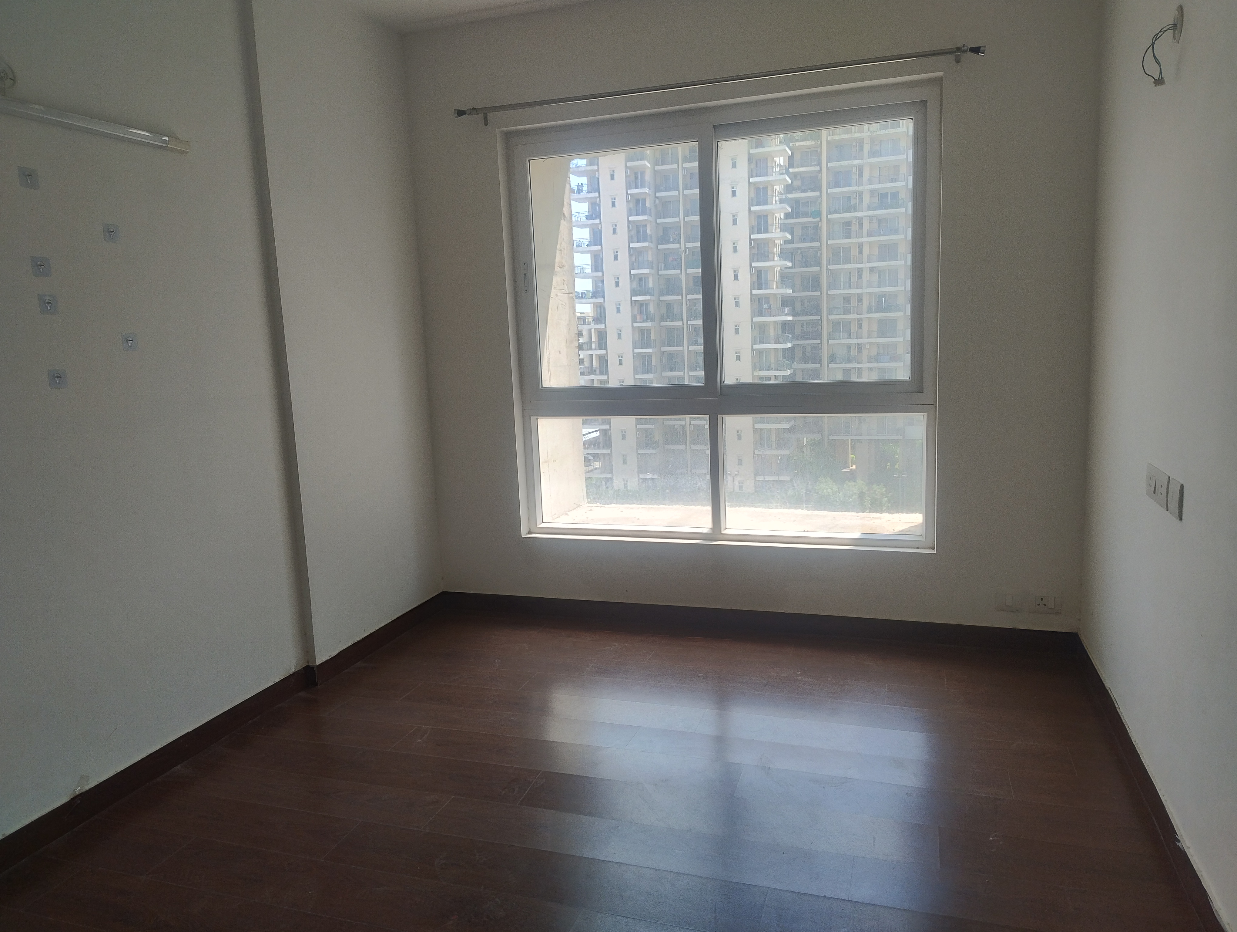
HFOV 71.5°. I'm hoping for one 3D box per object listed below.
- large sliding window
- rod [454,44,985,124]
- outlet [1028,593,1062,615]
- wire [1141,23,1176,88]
[{"bbox_3d":[0.436,-0.612,3.939,1.935,1.935,0.110,1,9,19],"label":"large sliding window"},{"bbox_3d":[0.323,-1.601,3.631,2.260,0.070,0.090,1,9,19],"label":"rod"},{"bbox_3d":[1.752,0.566,3.533,0.123,0.089,0.013,1,9,19],"label":"outlet"},{"bbox_3d":[1.434,-1.090,2.280,0.075,0.155,0.050,1,9,19],"label":"wire"}]

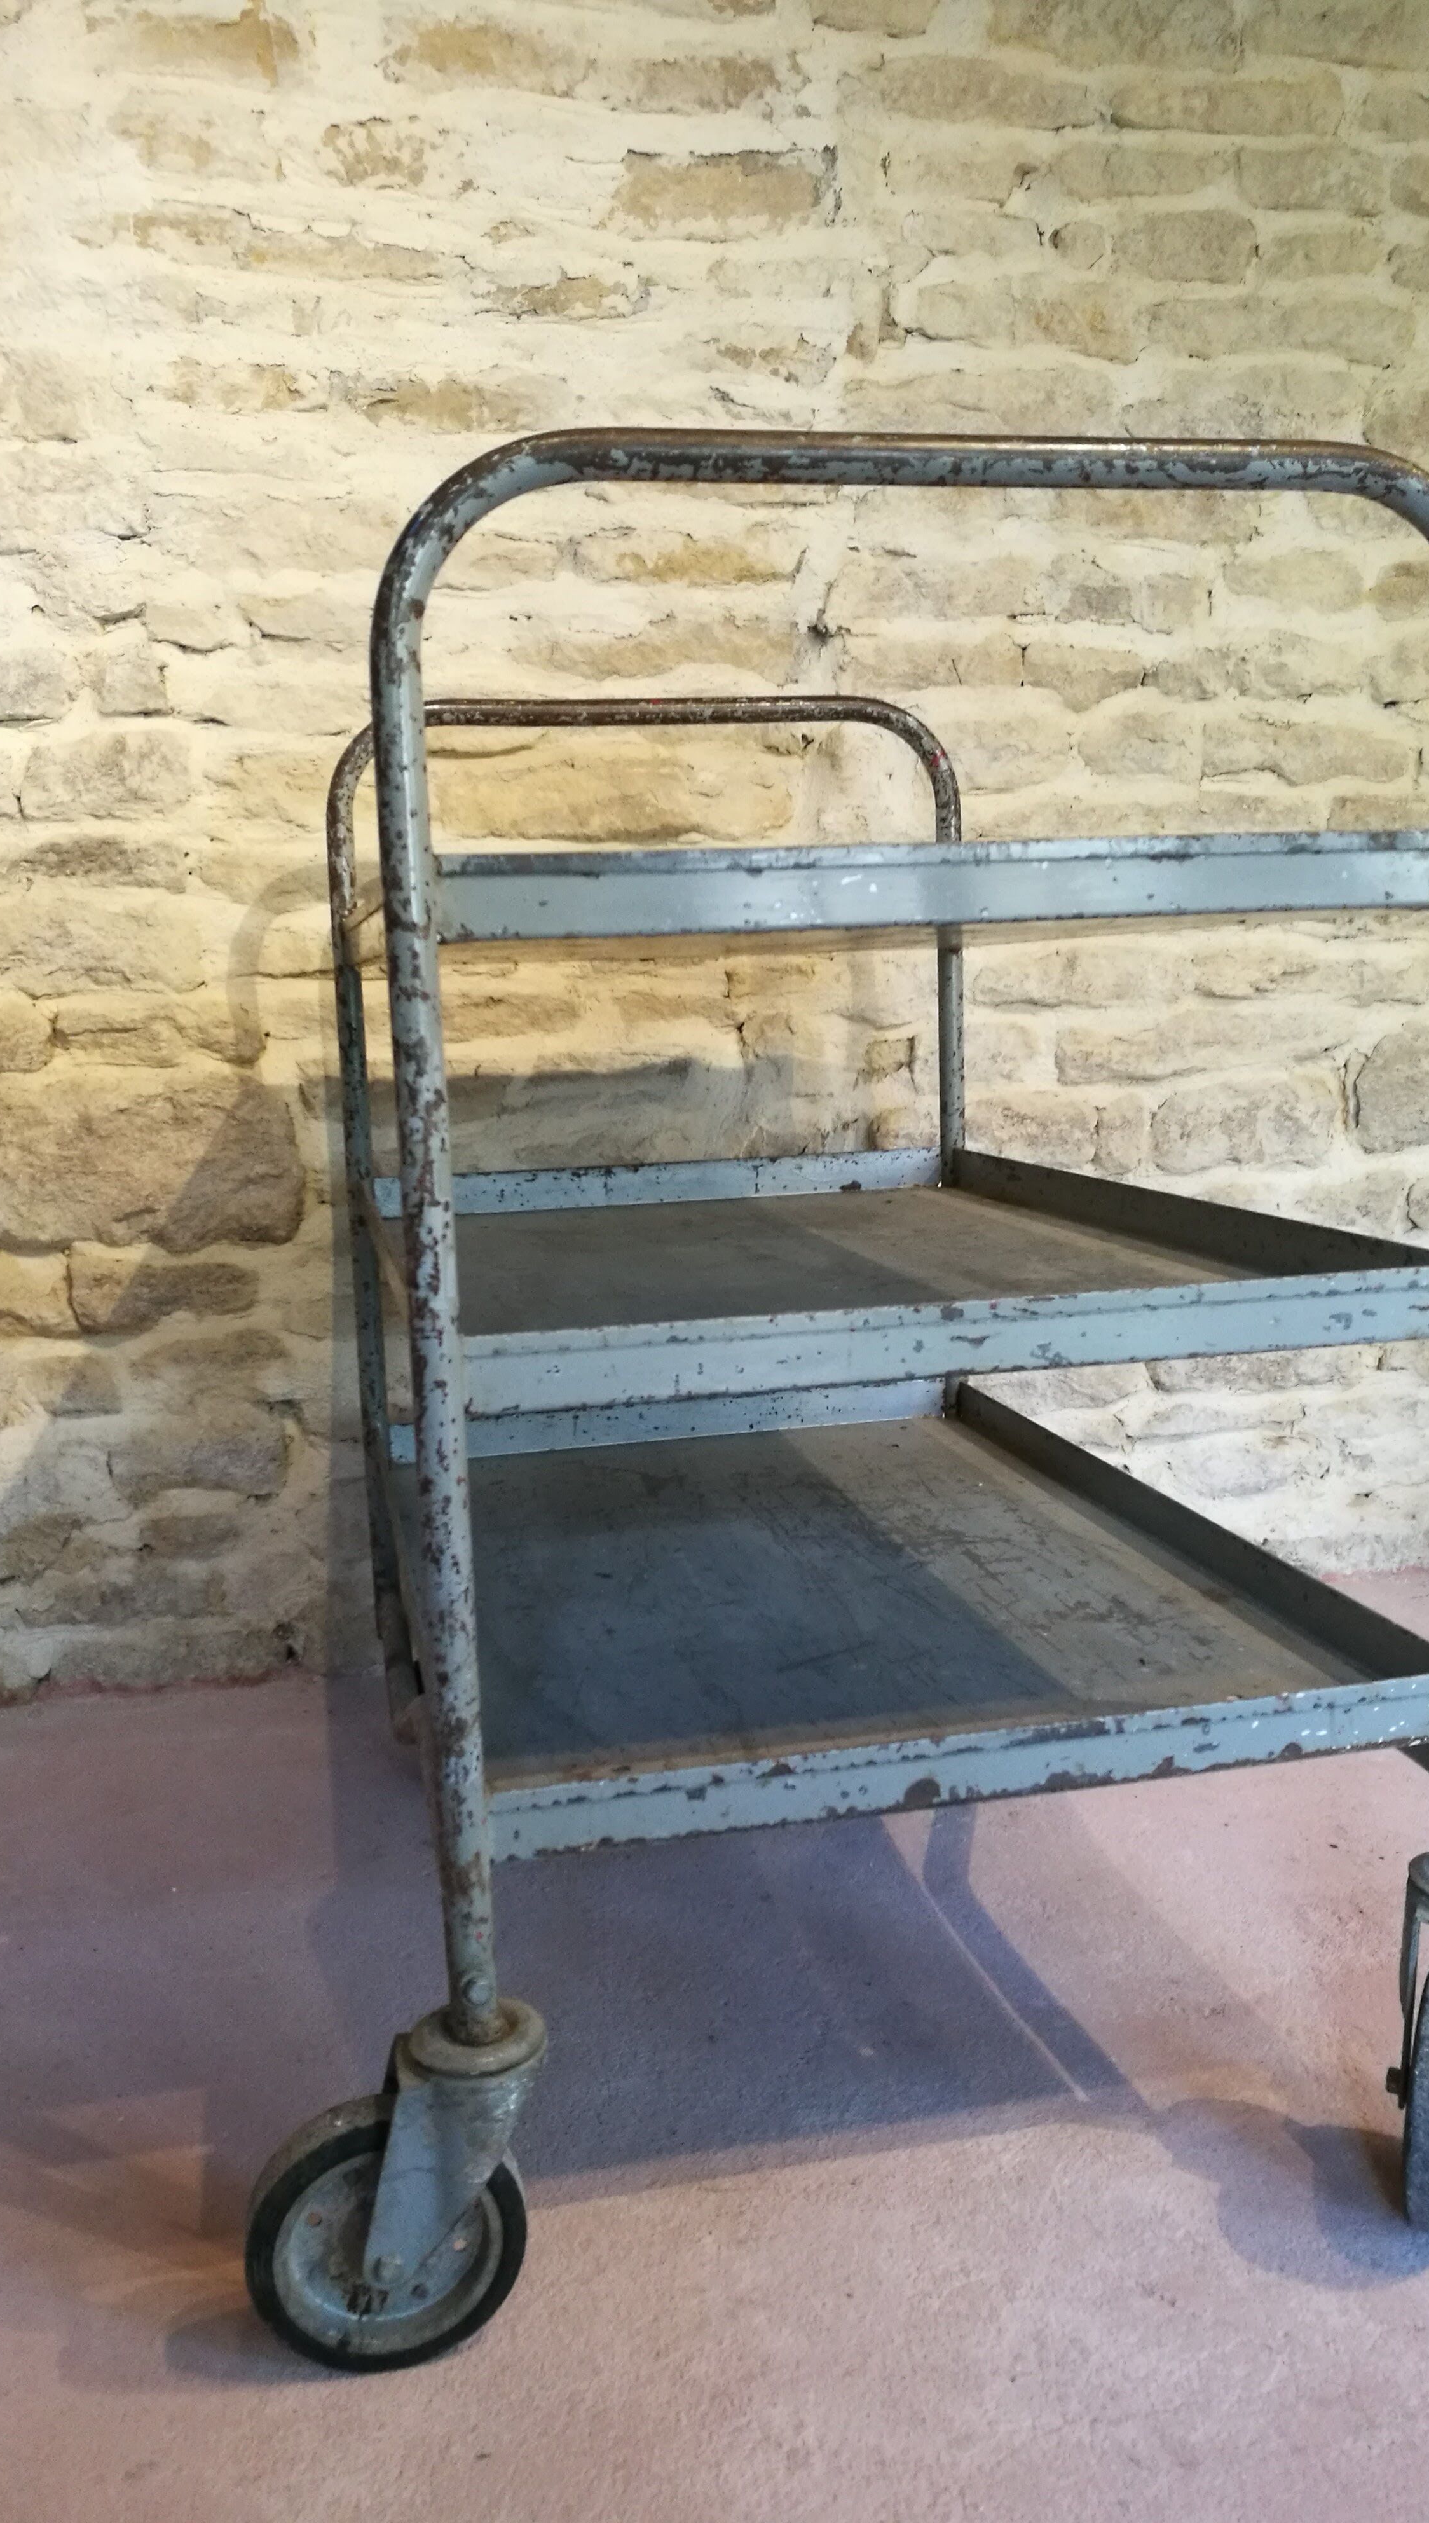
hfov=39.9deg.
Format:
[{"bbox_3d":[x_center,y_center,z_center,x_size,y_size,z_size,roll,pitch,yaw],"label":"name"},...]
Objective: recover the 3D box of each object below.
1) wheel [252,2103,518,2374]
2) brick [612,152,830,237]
[{"bbox_3d":[-0.173,0.510,1.035,0.142,0.142,0.033,-4,8,-10],"label":"wheel"},{"bbox_3d":[-0.001,-1.087,2.036,0.222,0.081,0.090,-4,8,-10],"label":"brick"}]

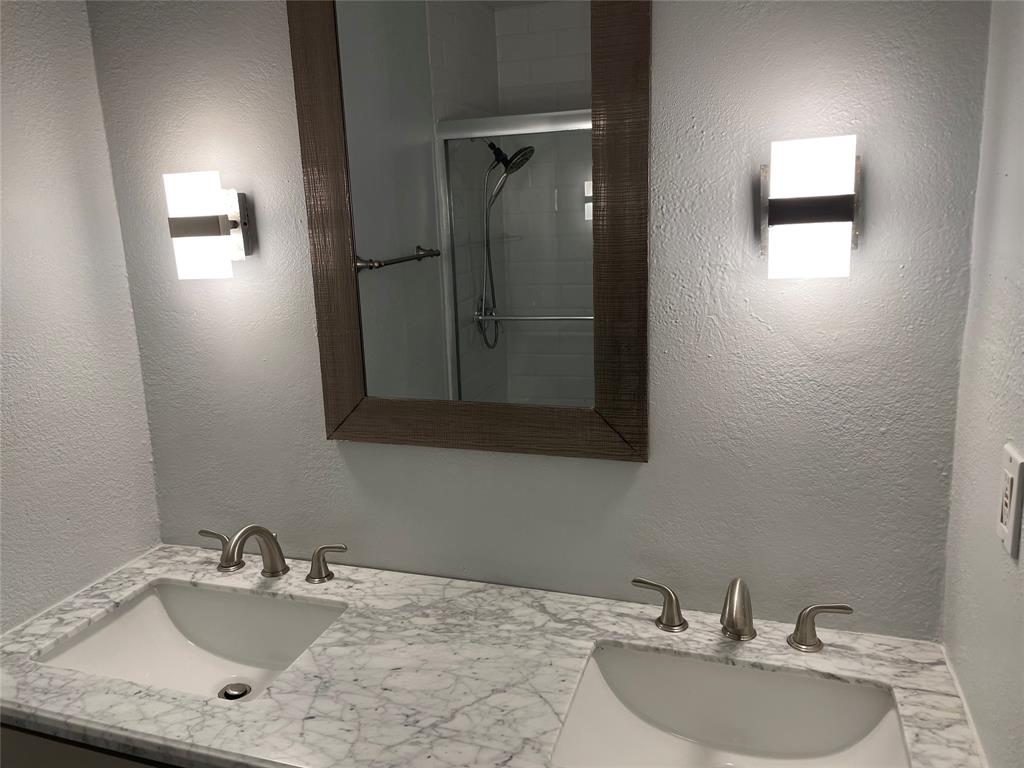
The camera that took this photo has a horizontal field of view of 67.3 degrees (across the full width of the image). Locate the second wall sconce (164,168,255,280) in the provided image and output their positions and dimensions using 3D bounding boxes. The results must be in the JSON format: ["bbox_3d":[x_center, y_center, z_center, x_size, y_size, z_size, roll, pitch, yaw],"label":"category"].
[{"bbox_3d":[-0.568,-0.295,1.441,0.131,0.192,0.078,2,13,18],"label":"second wall sconce"}]

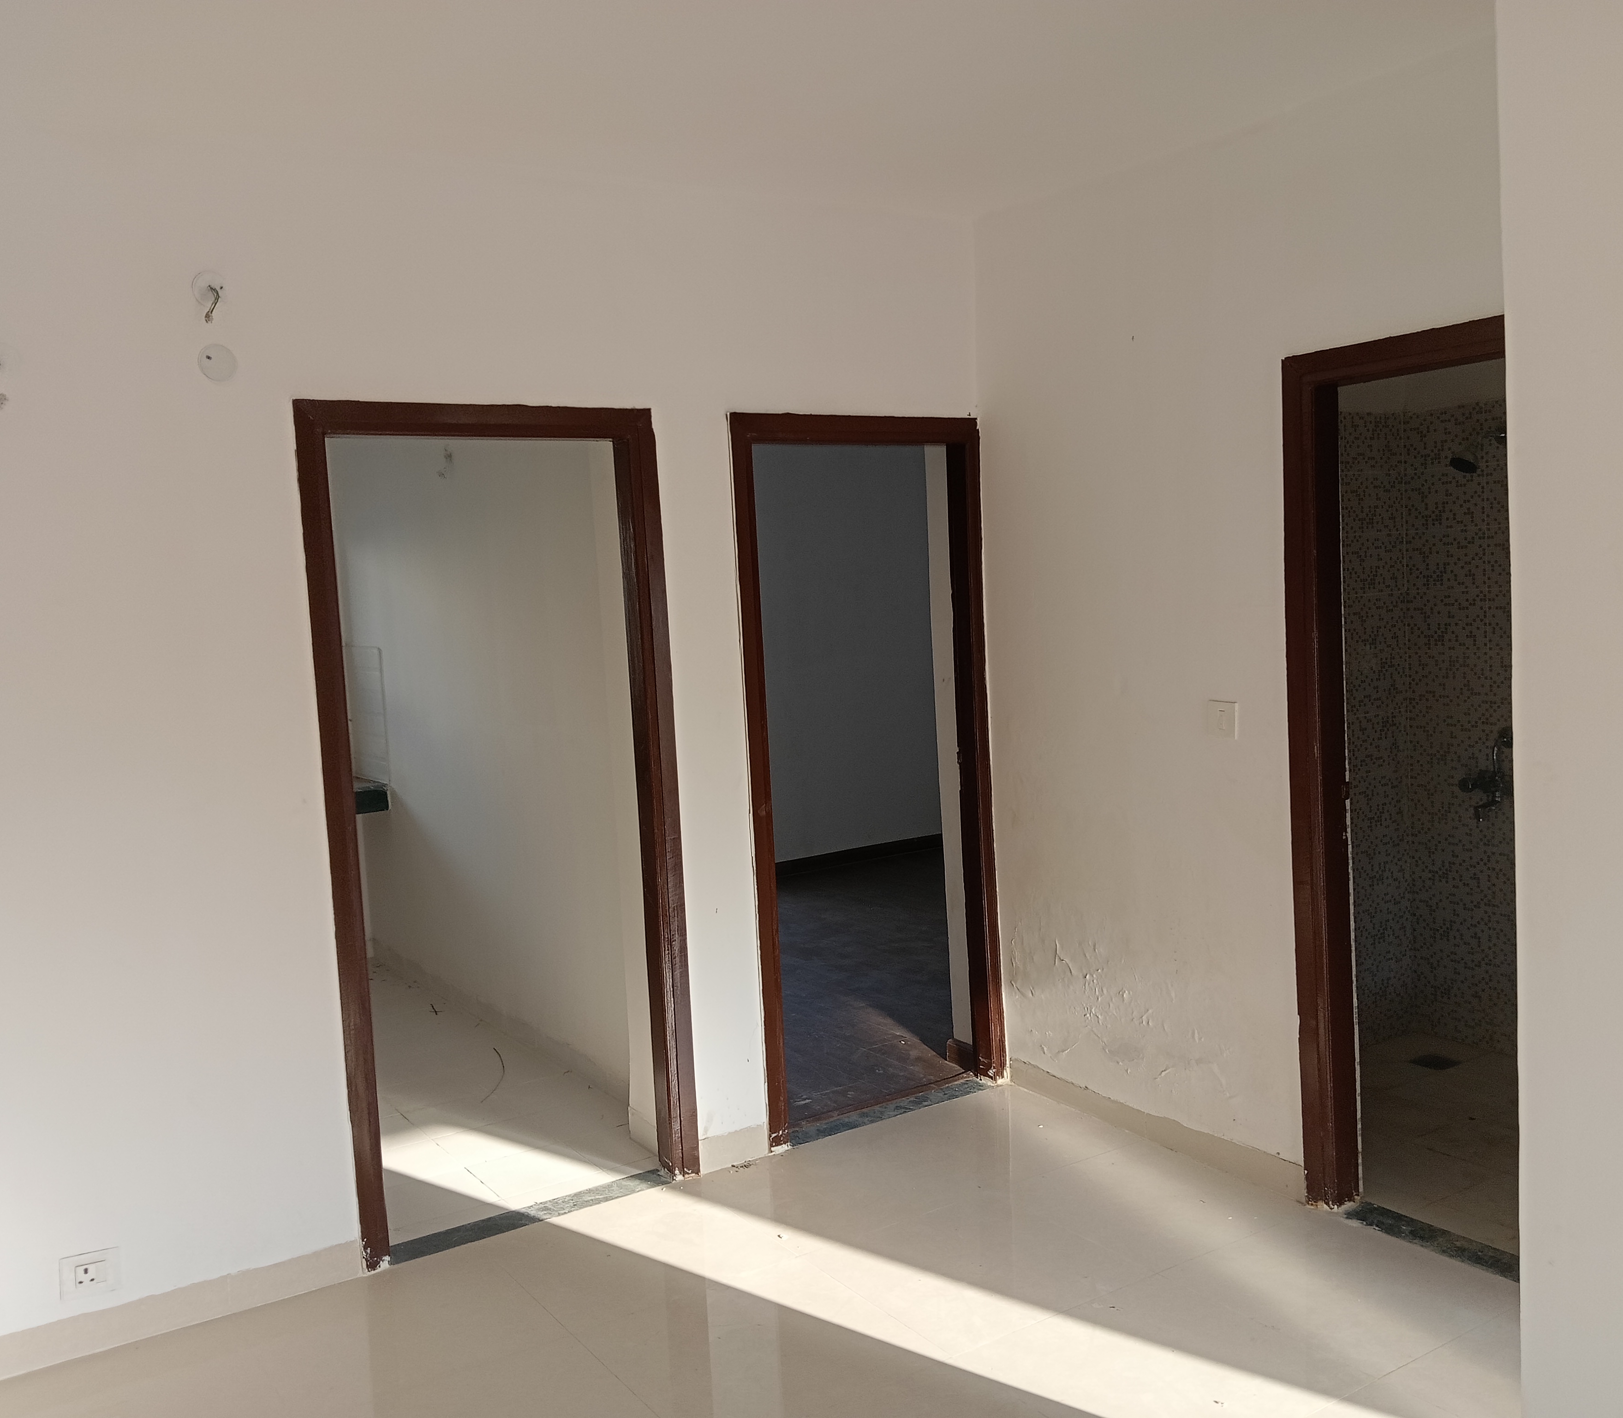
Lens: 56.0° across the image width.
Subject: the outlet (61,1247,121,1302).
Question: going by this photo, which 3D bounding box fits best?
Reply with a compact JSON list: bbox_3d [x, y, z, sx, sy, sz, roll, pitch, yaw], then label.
[{"bbox_3d":[-1.590,1.247,3.361,0.117,0.094,0.012,-6,6,-34],"label":"outlet"}]

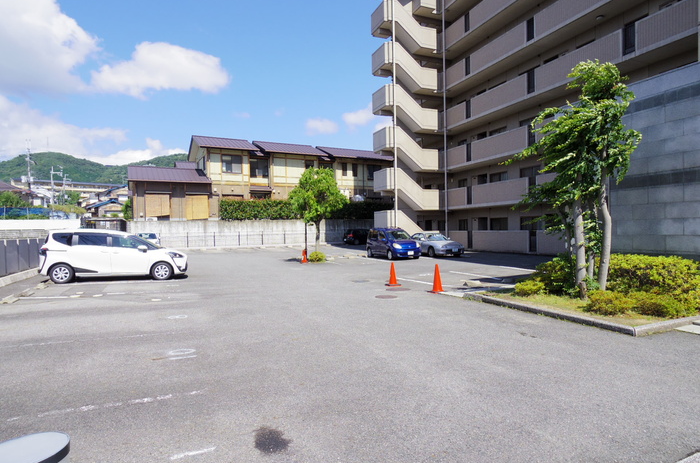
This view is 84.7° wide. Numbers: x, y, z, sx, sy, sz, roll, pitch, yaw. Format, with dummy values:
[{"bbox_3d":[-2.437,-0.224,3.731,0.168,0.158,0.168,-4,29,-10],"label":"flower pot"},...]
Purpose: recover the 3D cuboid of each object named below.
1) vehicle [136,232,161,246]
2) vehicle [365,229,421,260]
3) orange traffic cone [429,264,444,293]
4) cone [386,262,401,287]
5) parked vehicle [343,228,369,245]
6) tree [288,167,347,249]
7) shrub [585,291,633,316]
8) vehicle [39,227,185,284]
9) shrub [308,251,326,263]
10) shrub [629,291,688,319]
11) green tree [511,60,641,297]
[{"bbox_3d":[-14.950,0.800,28.500,1.580,1.500,3.650,-1,0,-24],"label":"vehicle"},{"bbox_3d":[2.400,0.670,21.400,1.660,1.680,3.860,-2,1,-22],"label":"vehicle"},{"bbox_3d":[2.150,1.160,9.420,0.380,0.700,0.380,-2,1,-23],"label":"orange traffic cone"},{"bbox_3d":[1.305,1.270,11.500,0.400,0.700,0.400,-1,0,-17],"label":"cone"},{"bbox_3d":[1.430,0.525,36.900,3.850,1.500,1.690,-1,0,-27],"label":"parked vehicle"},{"bbox_3d":[-1.770,-0.980,21.300,3.350,5.200,3.200,-1,1,0],"label":"tree"},{"bbox_3d":[4.810,1.295,7.150,0.720,0.380,0.820,-1,0,-24],"label":"shrub"},{"bbox_3d":[-7.740,0.770,12.980,4.235,1.675,1.695,0,0,-25],"label":"vehicle"},{"bbox_3d":[-1.750,1.420,21.100,0.950,0.620,0.900,-2,1,-23],"label":"shrub"},{"bbox_3d":[5.600,1.285,6.980,0.780,0.400,0.920,-1,0,-24],"label":"shrub"},{"bbox_3d":[4.680,-1.130,8.100,2.400,4.900,2.200,-1,1,27],"label":"green tree"}]

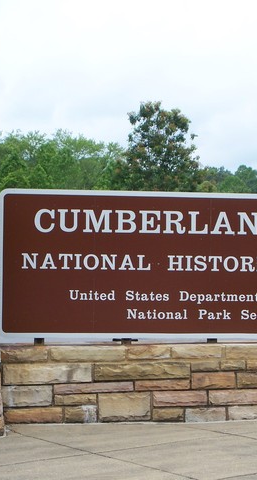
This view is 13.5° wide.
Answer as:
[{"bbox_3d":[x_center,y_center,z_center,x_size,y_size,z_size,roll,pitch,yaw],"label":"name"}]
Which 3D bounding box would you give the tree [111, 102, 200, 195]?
[{"bbox_3d":[1.160,-2.100,45.000,4.200,7.400,4.200,1,0,0],"label":"tree"}]

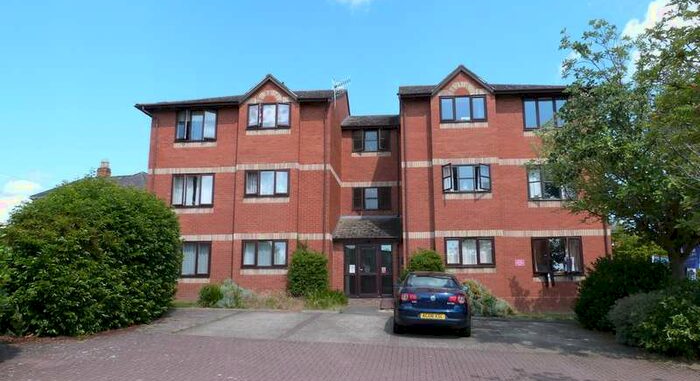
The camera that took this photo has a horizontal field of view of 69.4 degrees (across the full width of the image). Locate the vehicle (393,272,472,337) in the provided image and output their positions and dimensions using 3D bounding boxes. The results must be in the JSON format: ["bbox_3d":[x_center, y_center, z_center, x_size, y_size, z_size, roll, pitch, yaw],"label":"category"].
[{"bbox_3d":[2.140,2.880,13.226,1.810,1.440,4.400,1,-9,8],"label":"vehicle"}]

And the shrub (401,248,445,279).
[{"bbox_3d":[2.438,3.035,17.084,1.450,2.090,1.300,-1,-11,7],"label":"shrub"}]

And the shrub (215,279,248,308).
[{"bbox_3d":[-4.009,3.464,17.104,1.000,0.960,0.900,-1,-11,7],"label":"shrub"}]

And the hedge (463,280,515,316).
[{"bbox_3d":[4.407,3.457,16.169,1.700,1.090,1.200,-1,-11,7],"label":"hedge"}]

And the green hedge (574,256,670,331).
[{"bbox_3d":[7.412,2.727,13.817,2.400,1.900,2.100,-1,-11,7],"label":"green hedge"}]

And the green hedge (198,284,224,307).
[{"bbox_3d":[-4.740,3.576,17.290,0.850,0.730,0.750,-1,-11,7],"label":"green hedge"}]

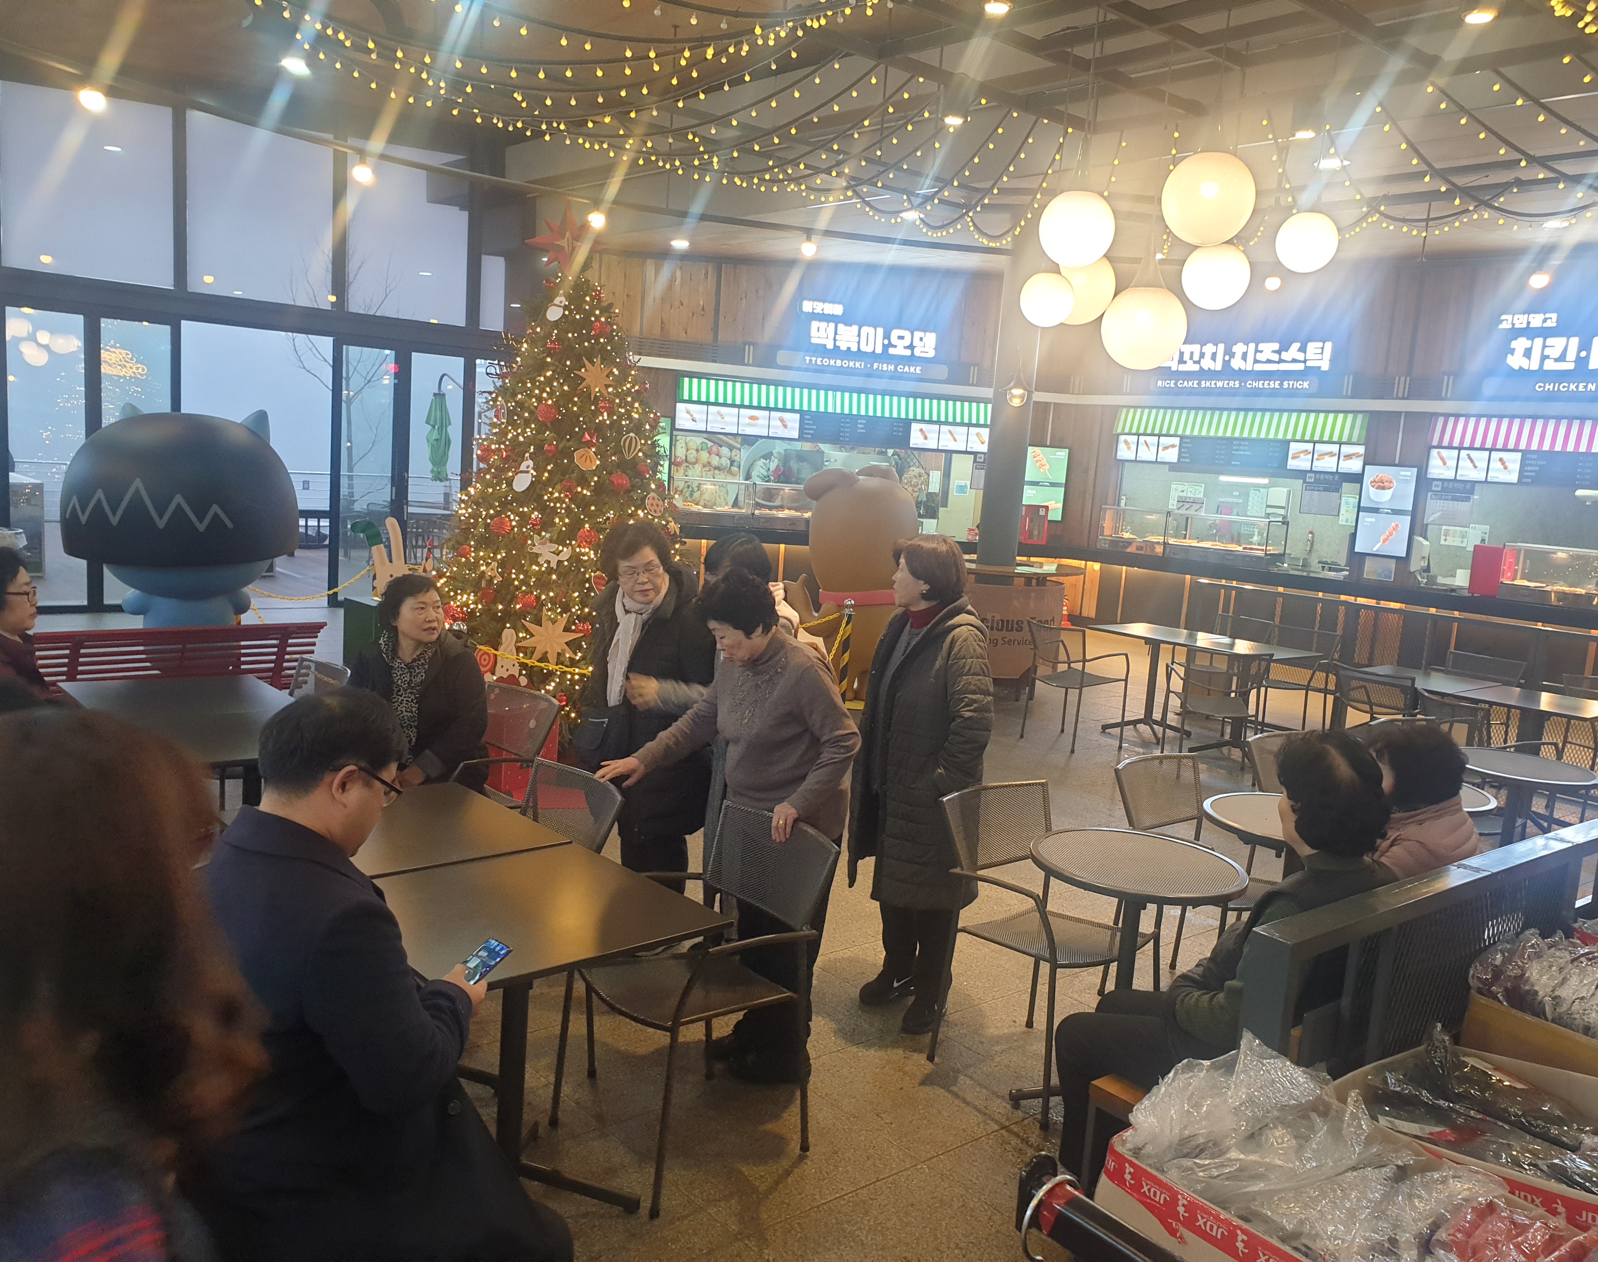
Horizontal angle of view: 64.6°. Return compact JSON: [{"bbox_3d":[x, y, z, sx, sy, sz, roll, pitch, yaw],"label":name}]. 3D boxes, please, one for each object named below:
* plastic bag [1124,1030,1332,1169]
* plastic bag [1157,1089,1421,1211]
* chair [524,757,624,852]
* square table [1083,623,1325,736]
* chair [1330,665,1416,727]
[{"bbox_3d":[0.718,0.791,2.120,0.310,0.150,0.240,-1,9,-32],"label":"plastic bag"},{"bbox_3d":[0.696,0.737,1.796,0.340,0.090,0.190,0,9,-26],"label":"plastic bag"},{"bbox_3d":[-0.867,0.849,3.623,0.560,0.835,0.550,-3,10,-40],"label":"chair"},{"bbox_3d":[2.977,0.420,9.429,0.700,0.710,1.560,-2,10,-39],"label":"square table"},{"bbox_3d":[3.391,0.610,7.349,0.570,0.820,0.560,-2,10,-38],"label":"chair"}]

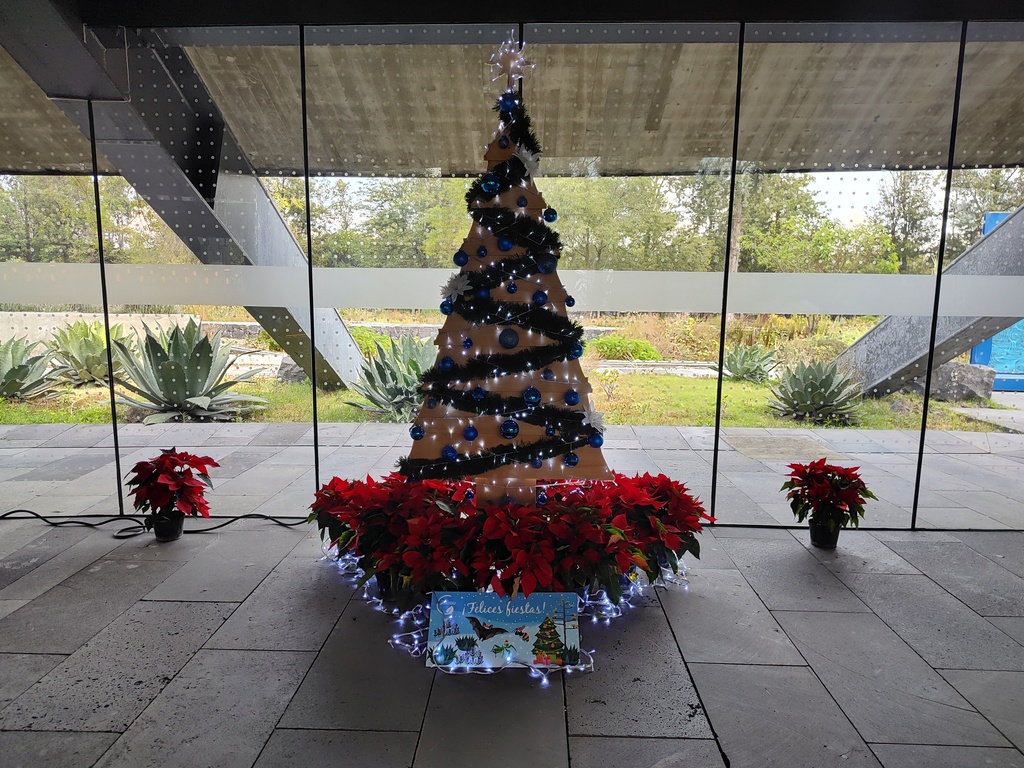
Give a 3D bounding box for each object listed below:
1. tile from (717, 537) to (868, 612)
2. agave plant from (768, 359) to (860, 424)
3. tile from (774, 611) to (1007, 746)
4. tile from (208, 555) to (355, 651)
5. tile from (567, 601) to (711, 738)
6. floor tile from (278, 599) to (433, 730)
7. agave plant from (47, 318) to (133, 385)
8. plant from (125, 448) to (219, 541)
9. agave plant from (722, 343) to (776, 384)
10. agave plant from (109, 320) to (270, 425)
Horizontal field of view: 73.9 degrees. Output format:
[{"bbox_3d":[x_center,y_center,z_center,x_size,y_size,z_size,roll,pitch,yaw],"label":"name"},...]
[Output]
[{"bbox_3d":[1.446,0.999,3.607,0.472,0.020,0.913,1,8,2],"label":"tile"},{"bbox_3d":[3.467,0.027,7.764,1.054,0.712,1.021,1,8,2],"label":"agave plant"},{"bbox_3d":[1.419,1.131,2.693,0.469,0.020,0.923,1,8,2],"label":"tile"},{"bbox_3d":[-0.976,0.997,3.135,0.475,0.020,0.912,1,8,2],"label":"tile"},{"bbox_3d":[0.446,1.117,2.725,0.482,0.020,0.931,1,8,2],"label":"tile"},{"bbox_3d":[-0.516,1.070,2.665,0.475,0.020,0.921,1,8,2],"label":"floor tile"},{"bbox_3d":[-5.862,-0.441,9.583,1.149,0.874,1.116,1,8,2],"label":"agave plant"},{"bbox_3d":[-1.954,0.639,3.972,0.490,0.525,0.460,1,8,2],"label":"plant"},{"bbox_3d":[3.745,-0.334,10.856,1.000,0.593,0.950,1,8,2],"label":"agave plant"},{"bbox_3d":[-3.910,-0.220,8.072,1.850,1.018,1.750,1,8,2],"label":"agave plant"}]

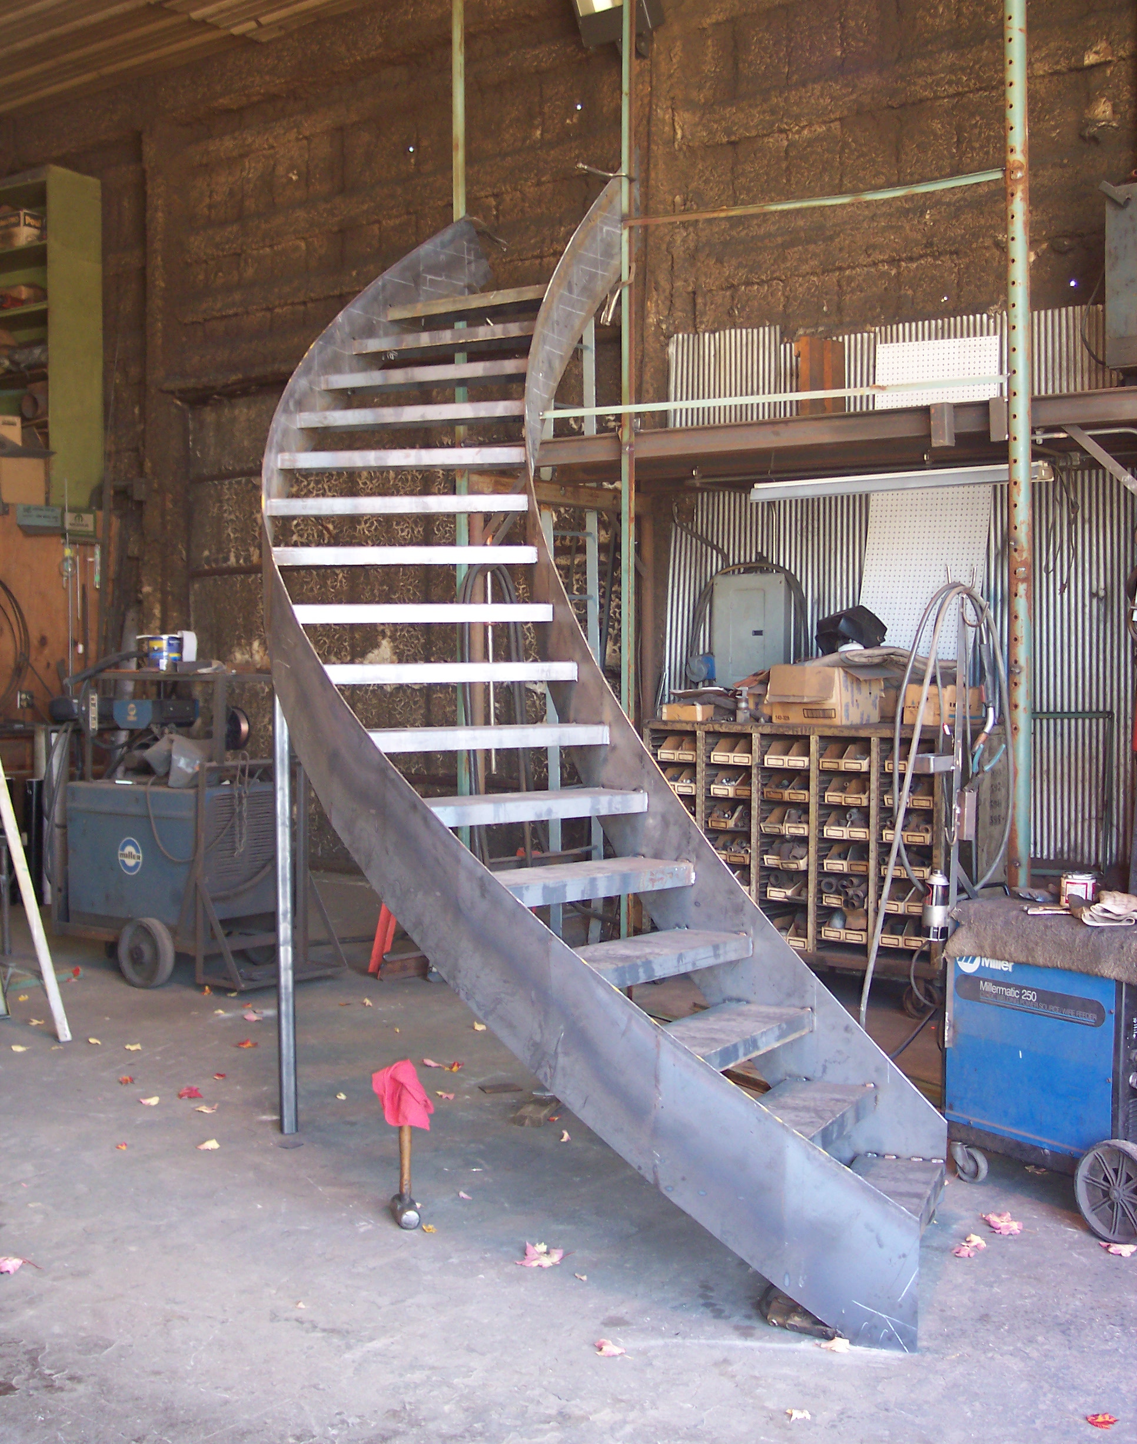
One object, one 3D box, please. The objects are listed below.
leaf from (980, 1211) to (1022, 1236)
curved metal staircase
[{"bbox_3d":[1.131,1.307,4.350,0.110,0.030,0.110,0,1,0],"label":"leaf"},{"bbox_3d":[-0.144,-0.449,5.435,1.669,3.526,4.191,-1,1,-14],"label":"curved metal staircase"}]

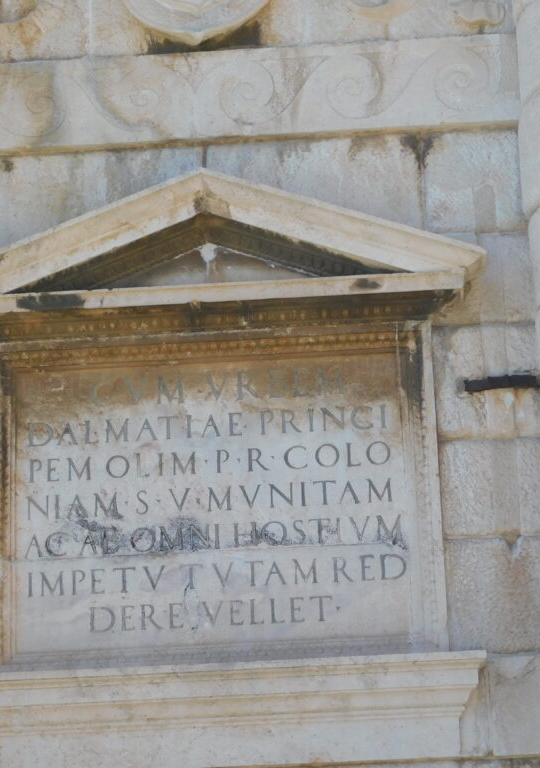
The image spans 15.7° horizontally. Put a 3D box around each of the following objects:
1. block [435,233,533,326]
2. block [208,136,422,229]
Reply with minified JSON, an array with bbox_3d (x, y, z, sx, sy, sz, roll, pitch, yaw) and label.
[{"bbox_3d":[1.075,-0.499,10.037,0.537,0.488,0.310,-3,-17,2],"label":"block"},{"bbox_3d":[0.257,-1.034,10.846,1.175,0.610,0.300,-3,-16,2],"label":"block"}]

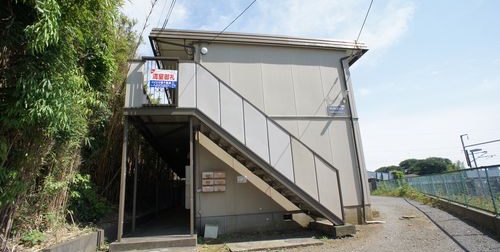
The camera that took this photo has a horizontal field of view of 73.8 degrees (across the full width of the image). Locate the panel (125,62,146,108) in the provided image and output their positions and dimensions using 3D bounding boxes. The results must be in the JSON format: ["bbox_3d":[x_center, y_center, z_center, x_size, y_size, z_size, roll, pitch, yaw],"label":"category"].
[{"bbox_3d":[-2.625,-0.942,7.620,0.395,1.140,0.050,-1,-14,-9],"label":"panel"}]

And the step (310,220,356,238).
[{"bbox_3d":[2.036,2.517,8.087,0.500,0.250,1.340,-1,-14,-9],"label":"step"}]

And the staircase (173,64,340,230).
[{"bbox_3d":[0.132,0.484,8.298,3.770,3.980,1.200,-1,-14,-9],"label":"staircase"}]

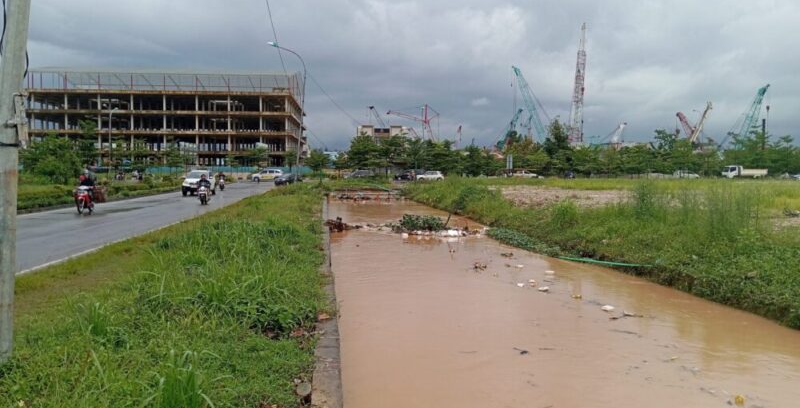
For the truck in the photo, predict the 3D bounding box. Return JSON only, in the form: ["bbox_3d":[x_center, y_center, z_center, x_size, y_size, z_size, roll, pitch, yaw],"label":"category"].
[{"bbox_3d":[53.271,-4.747,100.000,6.100,2.200,2.000,0,3,-7],"label":"truck"}]

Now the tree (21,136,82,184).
[{"bbox_3d":[-27.275,-3.285,51.000,4.500,4.400,4.400,0,3,0],"label":"tree"}]

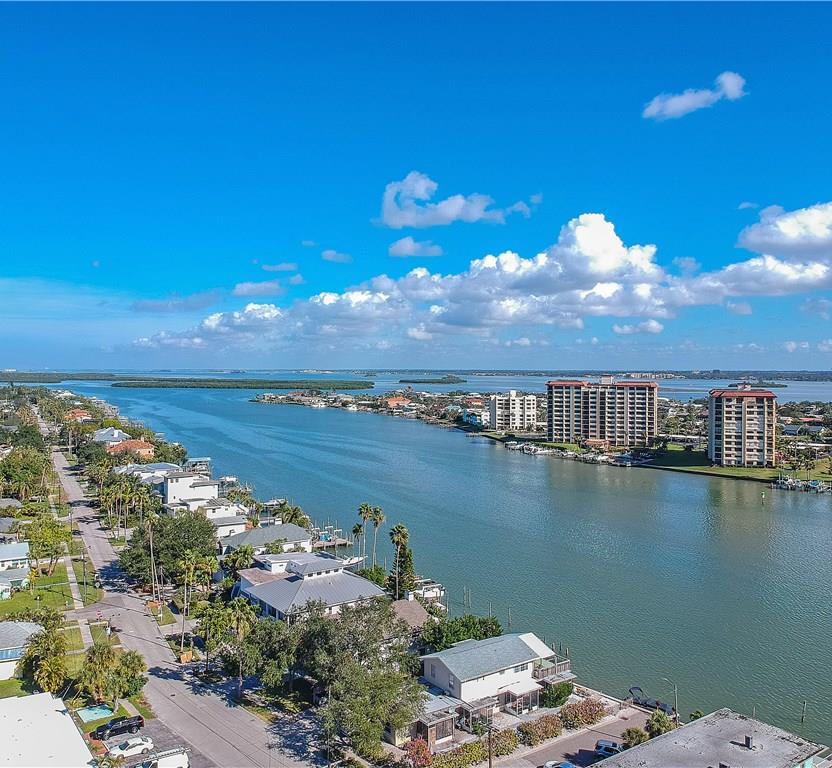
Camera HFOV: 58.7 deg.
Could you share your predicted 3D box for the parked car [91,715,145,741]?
[{"bbox_3d":[-36.987,42.601,92.178,5.600,1.830,1.970,-1,1,-33],"label":"parked car"}]

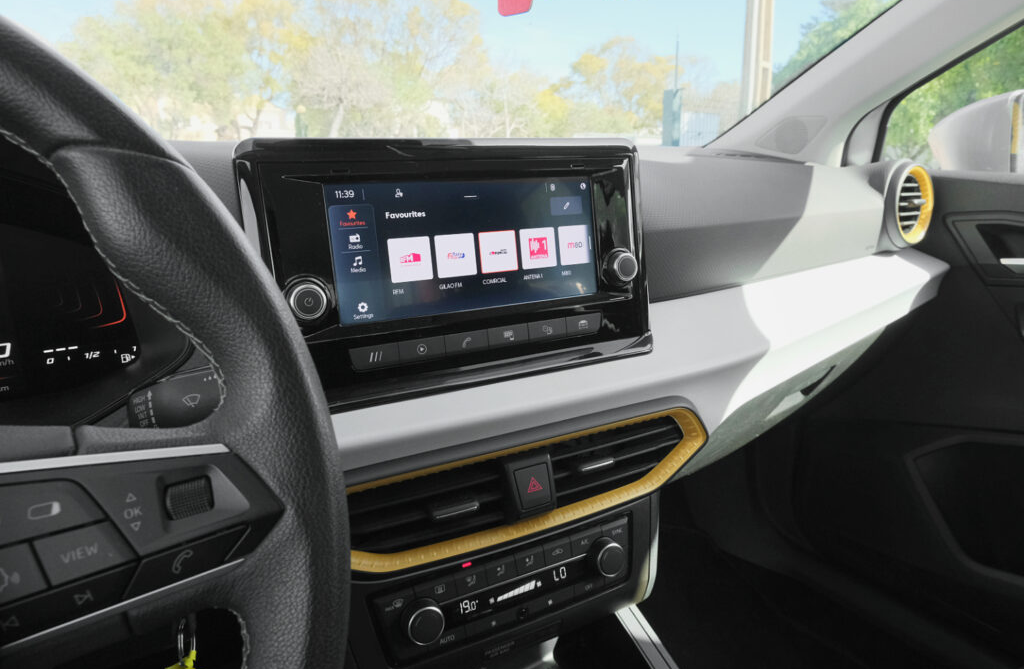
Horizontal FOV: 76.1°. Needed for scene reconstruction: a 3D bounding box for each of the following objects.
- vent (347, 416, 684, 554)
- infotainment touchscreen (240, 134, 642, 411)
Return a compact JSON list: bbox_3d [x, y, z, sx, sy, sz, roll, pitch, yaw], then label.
[{"bbox_3d":[0.001,0.096,0.433,0.288,0.049,0.042,-8,6,-27],"label":"vent"},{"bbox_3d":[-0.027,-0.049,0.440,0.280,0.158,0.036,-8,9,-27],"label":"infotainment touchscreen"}]

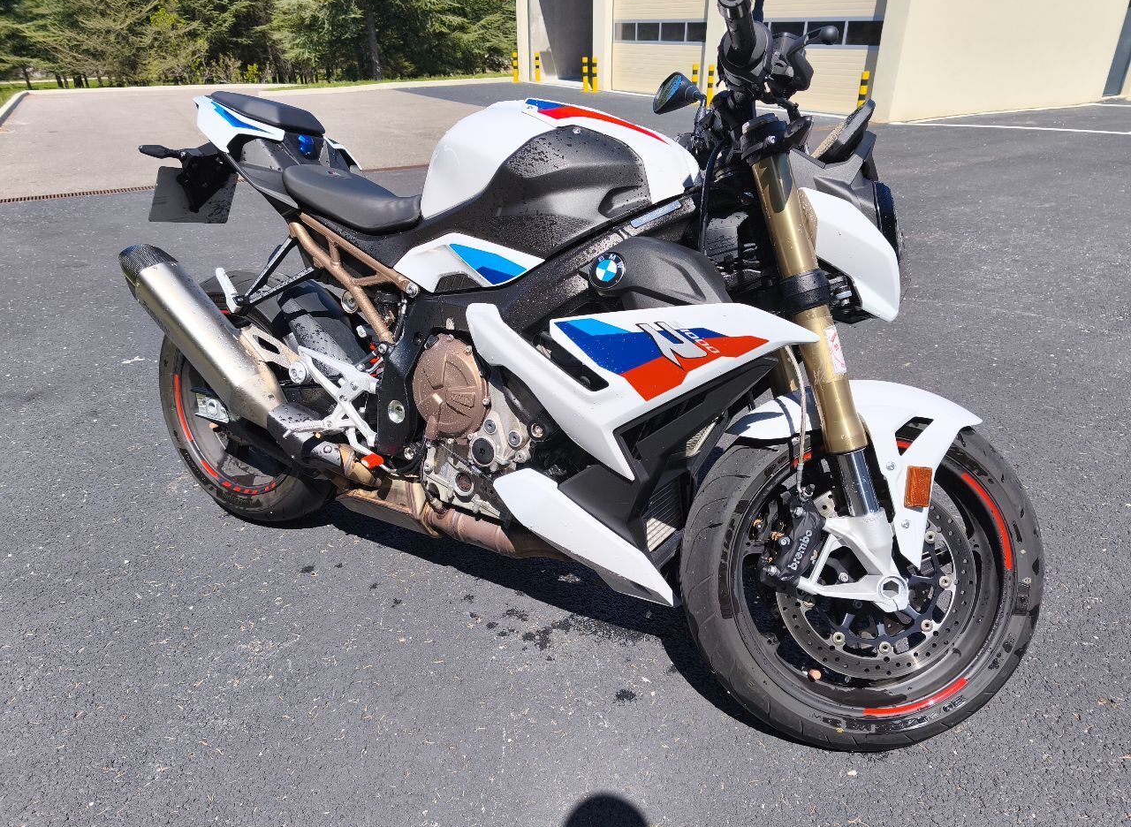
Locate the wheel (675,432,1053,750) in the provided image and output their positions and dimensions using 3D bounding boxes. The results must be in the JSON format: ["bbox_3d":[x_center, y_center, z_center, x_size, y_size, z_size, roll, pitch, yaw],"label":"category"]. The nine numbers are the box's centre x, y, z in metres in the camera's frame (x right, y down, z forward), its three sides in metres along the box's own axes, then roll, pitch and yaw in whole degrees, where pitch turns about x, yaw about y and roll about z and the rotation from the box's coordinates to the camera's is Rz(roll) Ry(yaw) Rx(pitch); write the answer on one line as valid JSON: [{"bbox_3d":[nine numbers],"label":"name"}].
[{"bbox_3d":[0.495,0.266,1.272,0.600,0.600,0.125,-2,3,-1],"label":"wheel"}]

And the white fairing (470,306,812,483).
[{"bbox_3d":[0.068,-0.053,1.161,0.590,0.285,0.130,13,18,28],"label":"white fairing"}]

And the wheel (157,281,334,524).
[{"bbox_3d":[-0.773,-0.040,1.920,0.641,0.641,0.190,13,18,28],"label":"wheel"}]

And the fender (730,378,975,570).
[{"bbox_3d":[0.485,0.089,1.261,0.430,0.295,0.190,-2,3,-1],"label":"fender"}]

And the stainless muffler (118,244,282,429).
[{"bbox_3d":[-0.792,-0.160,1.669,0.470,0.115,0.115,47,25,5],"label":"stainless muffler"}]

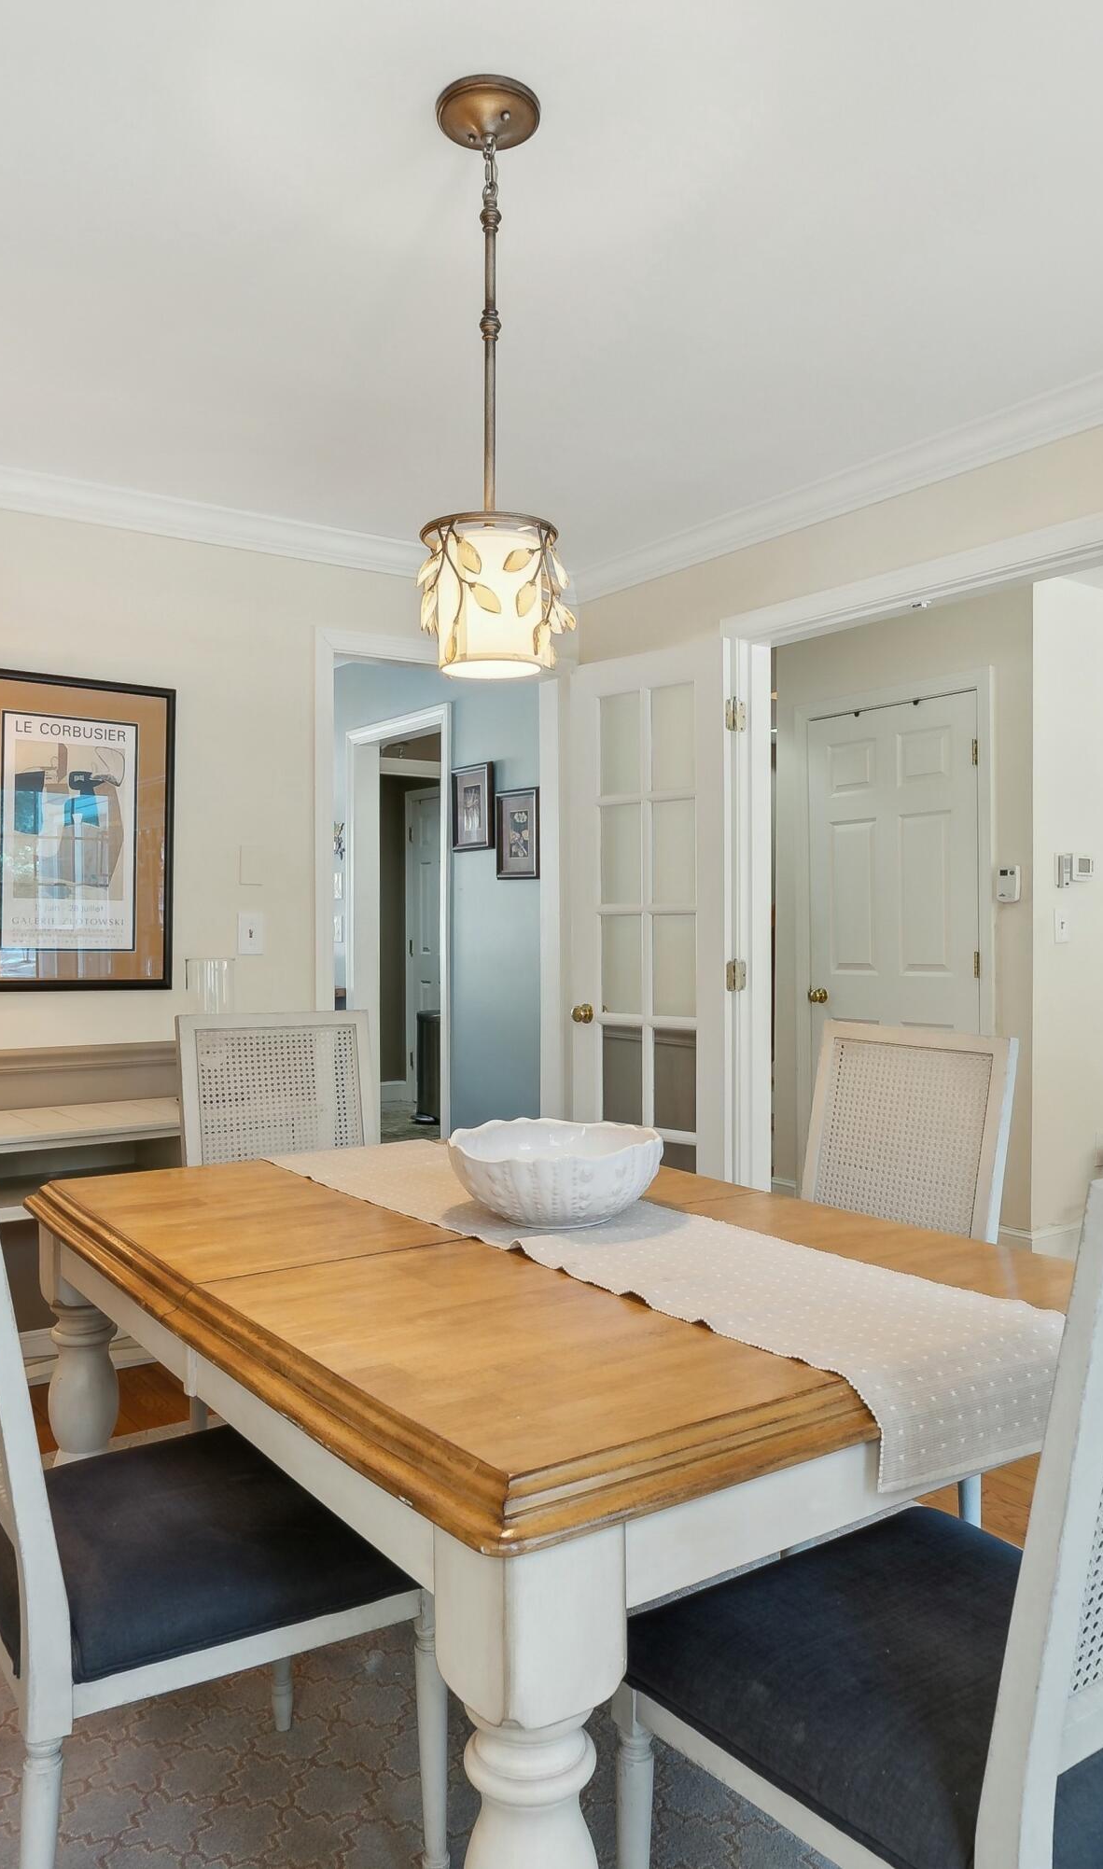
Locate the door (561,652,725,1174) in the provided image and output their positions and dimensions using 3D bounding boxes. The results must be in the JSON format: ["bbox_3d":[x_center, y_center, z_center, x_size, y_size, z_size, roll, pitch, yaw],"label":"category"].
[{"bbox_3d":[0.296,0.157,3.833,0.600,2.035,0.040,0,1,44],"label":"door"}]

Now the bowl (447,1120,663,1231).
[{"bbox_3d":[0.007,0.379,1.954,0.330,0.125,0.330,0,0,0],"label":"bowl"}]

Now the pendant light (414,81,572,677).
[{"bbox_3d":[-0.089,-0.791,1.805,0.225,0.800,0.225,0,0,0],"label":"pendant light"}]

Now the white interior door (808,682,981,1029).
[{"bbox_3d":[1.294,0.151,4.739,0.040,2.030,0.800,-1,1,-35],"label":"white interior door"}]

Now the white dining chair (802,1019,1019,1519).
[{"bbox_3d":[0.436,0.681,2.113,0.560,1.020,0.490,0,1,-31],"label":"white dining chair"}]

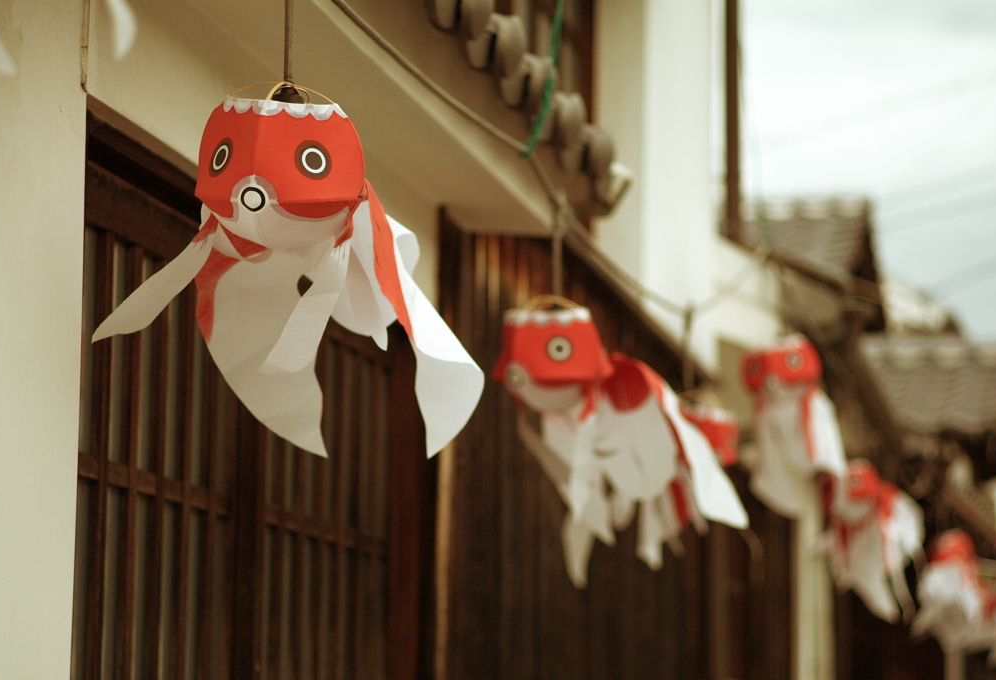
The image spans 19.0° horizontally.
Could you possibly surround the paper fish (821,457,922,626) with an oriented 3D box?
[{"bbox_3d":[1.281,0.689,10.200,0.320,0.500,0.420,-5,-10,33],"label":"paper fish"}]

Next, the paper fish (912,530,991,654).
[{"bbox_3d":[1.916,1.062,12.600,0.360,0.490,0.420,-1,-9,12],"label":"paper fish"}]

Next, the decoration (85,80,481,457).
[{"bbox_3d":[-0.275,-0.087,3.950,0.430,0.450,0.460,-1,-9,13],"label":"decoration"}]

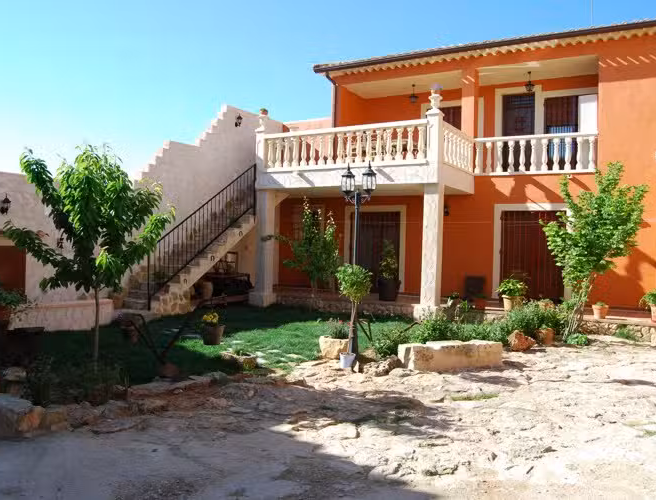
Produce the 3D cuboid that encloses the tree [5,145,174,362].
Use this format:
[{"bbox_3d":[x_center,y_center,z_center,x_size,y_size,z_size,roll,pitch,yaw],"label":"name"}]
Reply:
[{"bbox_3d":[-2.628,0.100,6.150,1.820,2.440,1.750,1,1,-23],"label":"tree"}]

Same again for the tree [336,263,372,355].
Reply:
[{"bbox_3d":[0.324,0.736,7.050,0.459,1.157,0.459,1,1,3],"label":"tree"}]

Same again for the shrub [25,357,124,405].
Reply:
[{"bbox_3d":[-2.379,1.154,5.300,0.880,0.380,0.600,1,1,-6],"label":"shrub"}]

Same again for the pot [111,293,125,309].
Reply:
[{"bbox_3d":[-4.070,0.984,10.900,0.260,0.320,0.260,1,1,-20],"label":"pot"}]

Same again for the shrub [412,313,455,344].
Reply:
[{"bbox_3d":[1.553,1.212,8.250,0.660,0.540,0.600,1,1,11],"label":"shrub"}]

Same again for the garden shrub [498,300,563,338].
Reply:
[{"bbox_3d":[3.549,1.218,9.750,1.050,0.680,0.850,2,1,26],"label":"garden shrub"}]

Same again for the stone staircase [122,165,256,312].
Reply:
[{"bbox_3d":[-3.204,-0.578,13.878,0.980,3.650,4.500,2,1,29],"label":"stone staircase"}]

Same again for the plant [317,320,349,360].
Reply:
[{"bbox_3d":[0.080,1.214,7.750,0.449,0.532,0.405,2,1,26],"label":"plant"}]

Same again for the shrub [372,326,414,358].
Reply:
[{"bbox_3d":[0.915,1.294,7.950,0.596,0.418,0.566,1,1,7],"label":"shrub"}]

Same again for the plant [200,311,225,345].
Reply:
[{"bbox_3d":[-1.731,1.158,8.400,0.370,0.500,0.360,1,1,-12],"label":"plant"}]

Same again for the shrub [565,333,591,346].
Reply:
[{"bbox_3d":[4.118,1.469,9.250,0.400,0.210,0.360,2,1,24],"label":"shrub"}]

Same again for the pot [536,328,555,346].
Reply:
[{"bbox_3d":[3.571,1.423,9.200,0.310,0.280,0.310,2,1,21],"label":"pot"}]

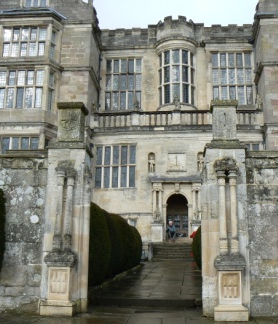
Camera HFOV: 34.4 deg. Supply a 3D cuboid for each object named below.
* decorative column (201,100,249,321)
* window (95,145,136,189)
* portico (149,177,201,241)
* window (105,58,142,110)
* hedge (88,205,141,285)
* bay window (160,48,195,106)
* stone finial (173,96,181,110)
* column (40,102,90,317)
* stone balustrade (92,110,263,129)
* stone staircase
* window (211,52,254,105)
[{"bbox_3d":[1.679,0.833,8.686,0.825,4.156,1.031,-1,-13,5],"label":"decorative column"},{"bbox_3d":[-1.348,0.287,26.728,2.392,2.621,0.250,0,-11,5],"label":"window"},{"bbox_3d":[2.138,2.759,26.057,3.000,3.800,1.100,-1,-13,5],"label":"portico"},{"bbox_3d":[-1.054,-5.267,30.357,2.500,3.850,0.300,-1,-13,5],"label":"window"},{"bbox_3d":[-1.275,2.977,15.295,1.700,2.200,10.500,-1,-13,5],"label":"hedge"},{"bbox_3d":[2.412,-5.226,28.521,2.309,3.690,1.030,0,-11,5],"label":"bay window"},{"bbox_3d":[2.329,-3.524,27.174,0.460,0.916,0.460,0,-11,5],"label":"stone finial"},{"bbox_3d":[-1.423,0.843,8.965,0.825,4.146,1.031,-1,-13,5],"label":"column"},{"bbox_3d":[2.267,-2.506,26.962,10.075,1.160,0.400,0,-11,5],"label":"stone balustrade"},{"bbox_3d":[1.962,4.787,23.856,2.700,1.150,2.000,-1,-13,5],"label":"stone staircase"},{"bbox_3d":[6.179,-5.533,29.760,2.600,3.850,0.300,-1,-13,5],"label":"window"}]

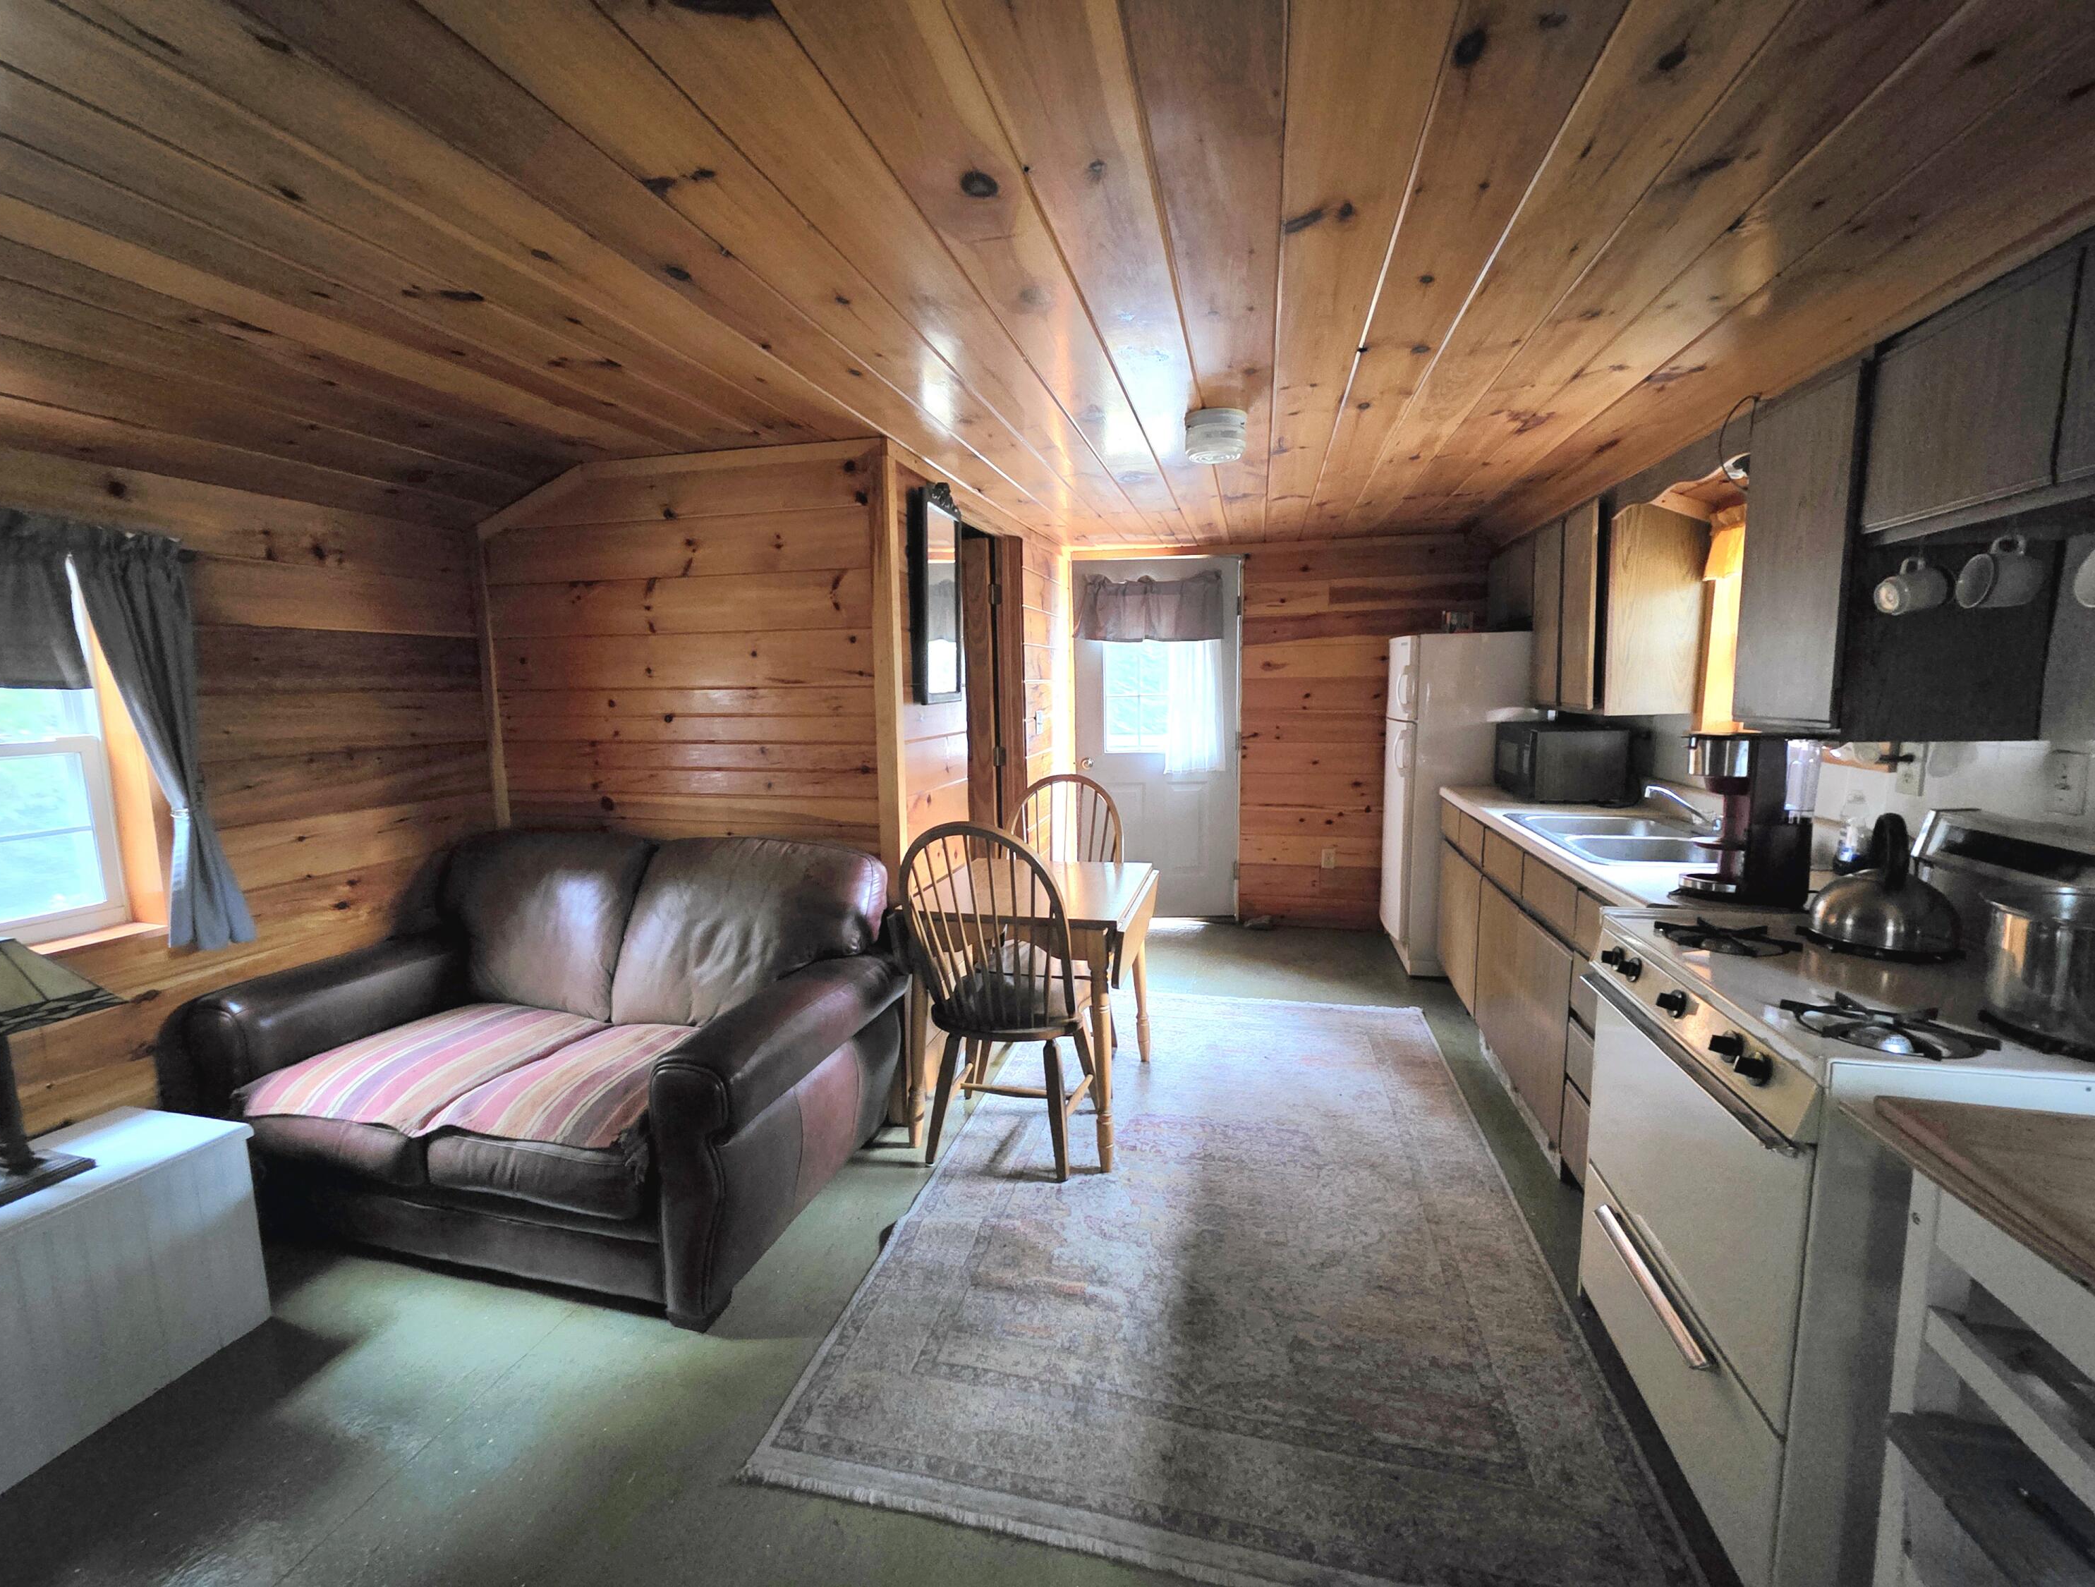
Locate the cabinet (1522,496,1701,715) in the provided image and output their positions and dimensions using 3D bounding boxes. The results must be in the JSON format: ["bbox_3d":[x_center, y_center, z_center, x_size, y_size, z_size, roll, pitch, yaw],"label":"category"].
[{"bbox_3d":[2.161,-0.702,3.042,0.305,0.762,0.780,1,8,15],"label":"cabinet"}]

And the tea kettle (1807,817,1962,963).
[{"bbox_3d":[1.496,0.149,1.435,0.190,0.225,0.195,4,9,32],"label":"tea kettle"}]

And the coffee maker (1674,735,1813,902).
[{"bbox_3d":[1.526,0.059,1.754,0.240,0.362,0.165,3,9,27],"label":"coffee maker"}]

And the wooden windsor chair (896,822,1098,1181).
[{"bbox_3d":[-0.115,0.572,2.395,0.480,1.040,0.530,0,8,12],"label":"wooden windsor chair"}]

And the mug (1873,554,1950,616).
[{"bbox_3d":[1.618,-0.395,1.482,0.085,0.108,0.078,-13,6,10],"label":"mug"}]

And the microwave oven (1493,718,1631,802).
[{"bbox_3d":[2.102,-0.131,3.272,0.340,0.276,0.450,0,8,11],"label":"microwave oven"}]

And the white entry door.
[{"bbox_3d":[0.621,-0.279,4.485,0.900,2.015,0.050,-1,8,1],"label":"white entry door"}]

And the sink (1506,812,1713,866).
[{"bbox_3d":[1.859,0.220,2.482,0.550,0.180,0.840,1,8,15],"label":"sink"}]

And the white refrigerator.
[{"bbox_3d":[2.060,0.043,3.881,0.740,1.590,0.650,1,8,15],"label":"white refrigerator"}]

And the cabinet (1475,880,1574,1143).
[{"bbox_3d":[1.831,0.653,2.541,0.600,0.560,0.910,1,8,15],"label":"cabinet"}]

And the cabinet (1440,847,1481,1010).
[{"bbox_3d":[2.029,0.547,3.283,0.600,0.560,0.620,1,8,15],"label":"cabinet"}]

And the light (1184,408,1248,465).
[{"bbox_3d":[0.484,-1.016,2.263,0.170,0.100,0.170,1,8,15],"label":"light"}]

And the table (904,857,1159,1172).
[{"bbox_3d":[-0.017,0.677,2.679,0.705,0.757,0.735,1,8,15],"label":"table"}]

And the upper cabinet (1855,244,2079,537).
[{"bbox_3d":[1.712,-0.649,1.330,0.310,0.375,0.410,1,8,15],"label":"upper cabinet"}]

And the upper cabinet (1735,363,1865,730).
[{"bbox_3d":[1.818,-0.513,1.740,0.310,0.762,0.400,1,8,15],"label":"upper cabinet"}]

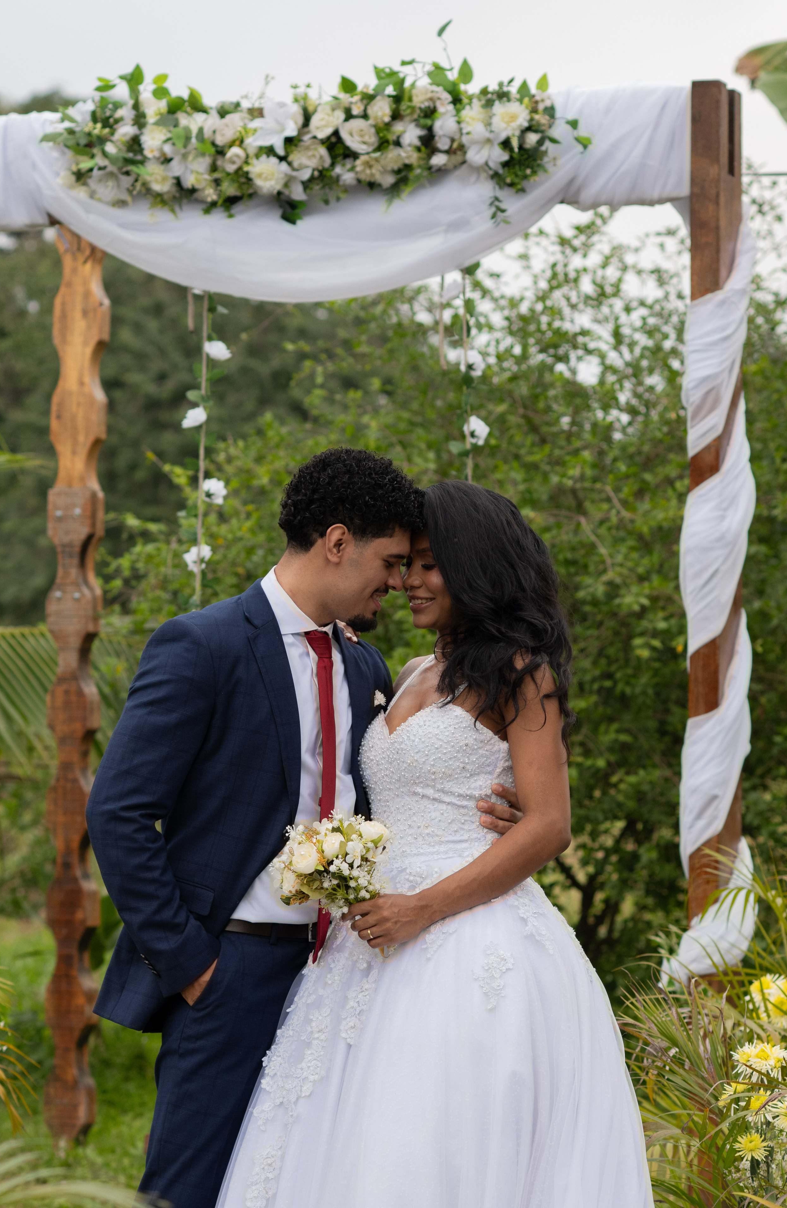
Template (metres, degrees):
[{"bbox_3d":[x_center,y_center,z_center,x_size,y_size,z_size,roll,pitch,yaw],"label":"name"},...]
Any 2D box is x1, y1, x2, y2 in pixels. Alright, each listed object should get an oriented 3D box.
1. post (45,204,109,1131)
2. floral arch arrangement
[{"bbox_3d":[-0.711,0.181,9.550,0.100,2.069,0.085,0,0,25],"label":"post"},{"bbox_3d":[-0.170,-1.008,9.218,1.170,0.360,0.270,0,0,25],"label":"floral arch arrangement"}]

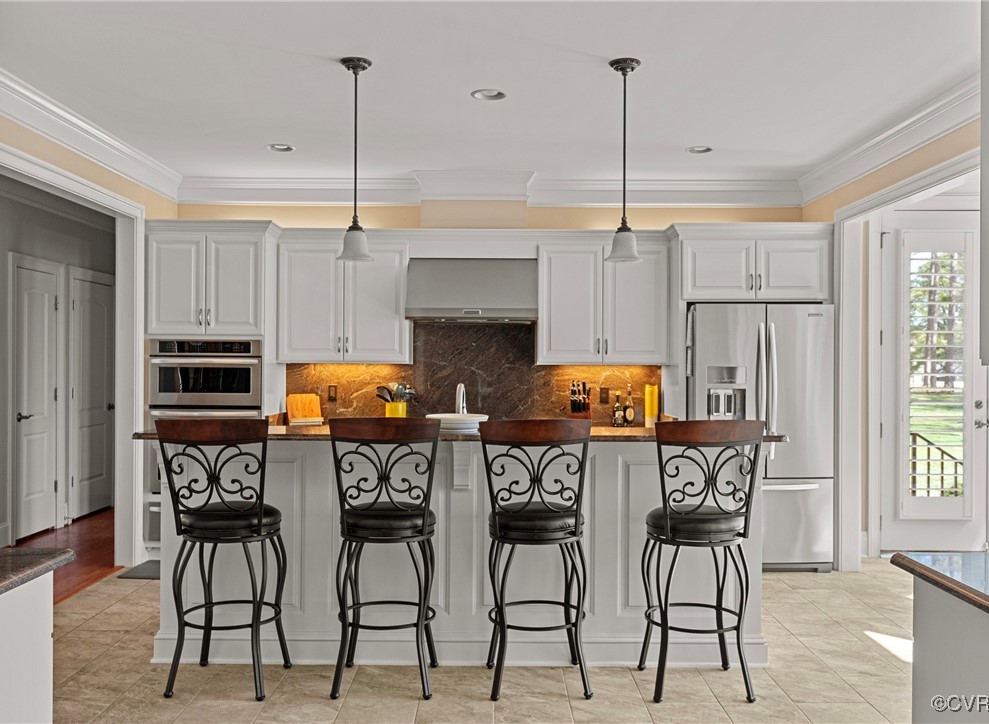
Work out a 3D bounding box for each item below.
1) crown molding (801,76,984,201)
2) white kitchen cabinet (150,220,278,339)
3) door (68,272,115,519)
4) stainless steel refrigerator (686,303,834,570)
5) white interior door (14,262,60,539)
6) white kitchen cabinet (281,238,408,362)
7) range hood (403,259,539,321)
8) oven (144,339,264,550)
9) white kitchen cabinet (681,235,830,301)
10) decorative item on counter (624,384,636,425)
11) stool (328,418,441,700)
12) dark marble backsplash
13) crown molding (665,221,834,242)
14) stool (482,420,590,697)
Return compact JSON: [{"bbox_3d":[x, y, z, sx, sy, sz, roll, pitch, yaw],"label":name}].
[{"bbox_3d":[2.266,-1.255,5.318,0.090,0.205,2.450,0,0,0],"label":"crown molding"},{"bbox_3d":[-1.925,-0.557,6.200,0.850,0.775,0.660,0,0,-1],"label":"white kitchen cabinet"},{"bbox_3d":[-3.585,0.322,7.790,0.050,2.040,0.790,0,0,-1],"label":"door"},{"bbox_3d":[1.772,0.496,6.130,0.910,1.755,0.860,0,0,-1],"label":"stainless steel refrigerator"},{"bbox_3d":[-3.575,0.317,6.800,0.045,2.030,0.610,0,0,0],"label":"white interior door"},{"bbox_3d":[-1.062,-0.429,6.363,0.952,0.872,0.350,0,0,0],"label":"white kitchen cabinet"},{"bbox_3d":[-0.157,-0.512,6.260,0.914,0.445,0.480,0,0,0],"label":"range hood"},{"bbox_3d":[-1.950,0.544,6.160,0.770,1.380,0.600,0,0,-1],"label":"oven"},{"bbox_3d":[1.771,-0.635,6.223,1.026,0.439,0.600,0,0,0],"label":"white kitchen cabinet"},{"bbox_3d":[0.988,0.318,6.380,0.078,0.315,0.078,0,0,0],"label":"decorative item on counter"},{"bbox_3d":[-0.448,0.805,3.700,0.440,1.150,0.530,0,0,-2],"label":"stool"},{"bbox_3d":[-0.145,0.083,6.535,2.800,0.760,0.030,0,0,-1],"label":"dark marble backsplash"},{"bbox_3d":[1.745,-0.876,6.040,1.080,0.128,0.300,0,0,-1],"label":"crown molding"},{"bbox_3d":[0.167,0.804,3.711,0.445,1.150,0.510,0,0,0],"label":"stool"}]

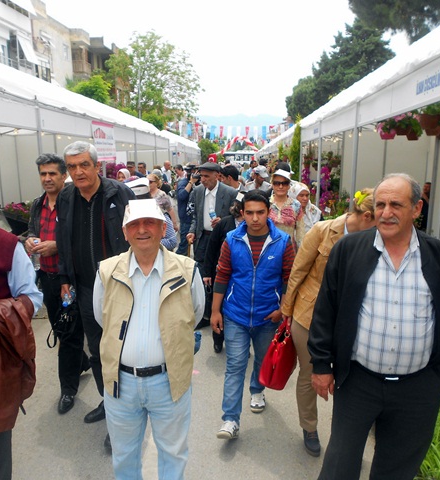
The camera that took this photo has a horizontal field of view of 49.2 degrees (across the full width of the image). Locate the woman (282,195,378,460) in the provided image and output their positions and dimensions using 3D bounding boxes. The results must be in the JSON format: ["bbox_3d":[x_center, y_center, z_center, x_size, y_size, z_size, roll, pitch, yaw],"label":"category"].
[{"bbox_3d":[0.653,0.485,2.741,0.560,1.552,0.420,-3,10,-14],"label":"woman"}]

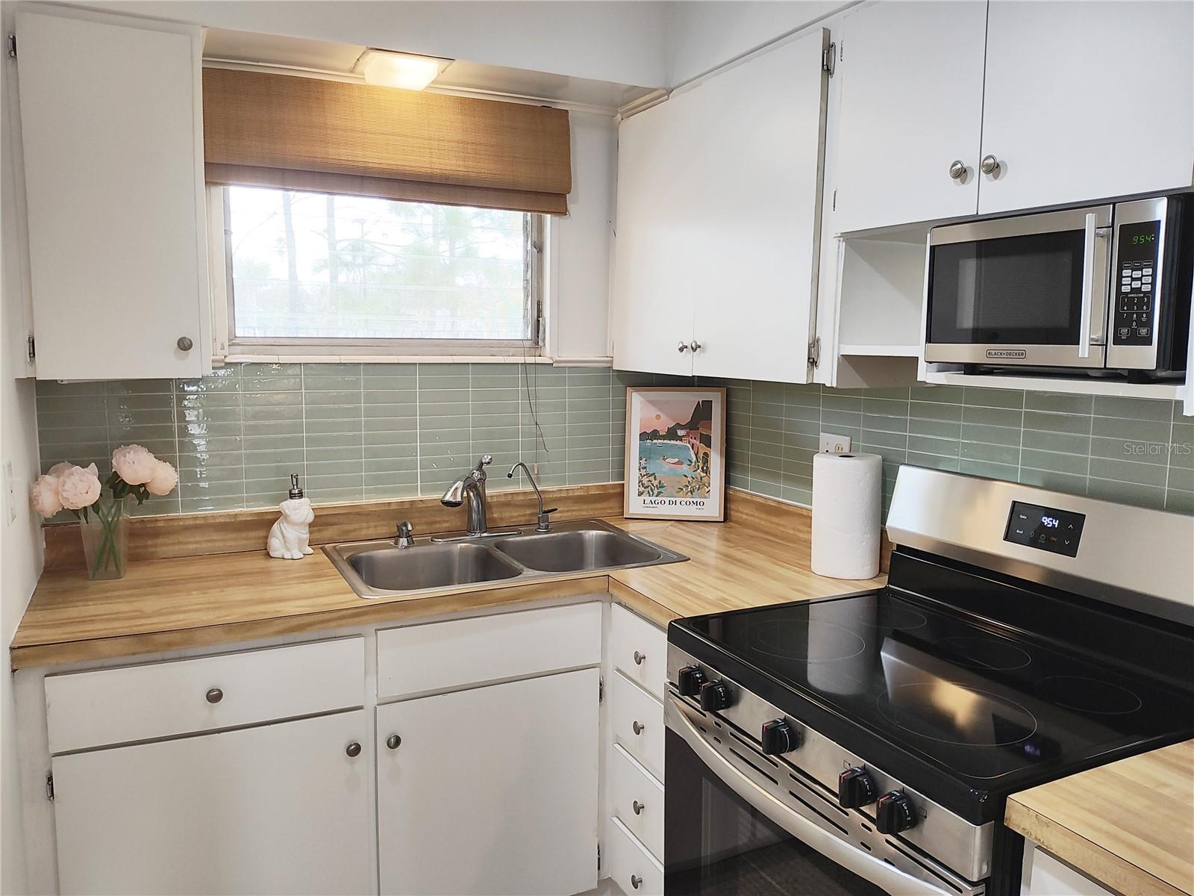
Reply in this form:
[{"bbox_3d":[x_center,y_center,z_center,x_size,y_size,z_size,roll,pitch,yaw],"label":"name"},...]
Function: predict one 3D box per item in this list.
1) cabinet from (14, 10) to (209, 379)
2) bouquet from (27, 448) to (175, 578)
[{"bbox_3d":[-1.070,-0.528,1.911,0.362,0.732,0.338,-3,8,-27],"label":"cabinet"},{"bbox_3d":[-1.121,0.148,1.982,0.287,0.308,0.225,-3,8,-27],"label":"bouquet"}]

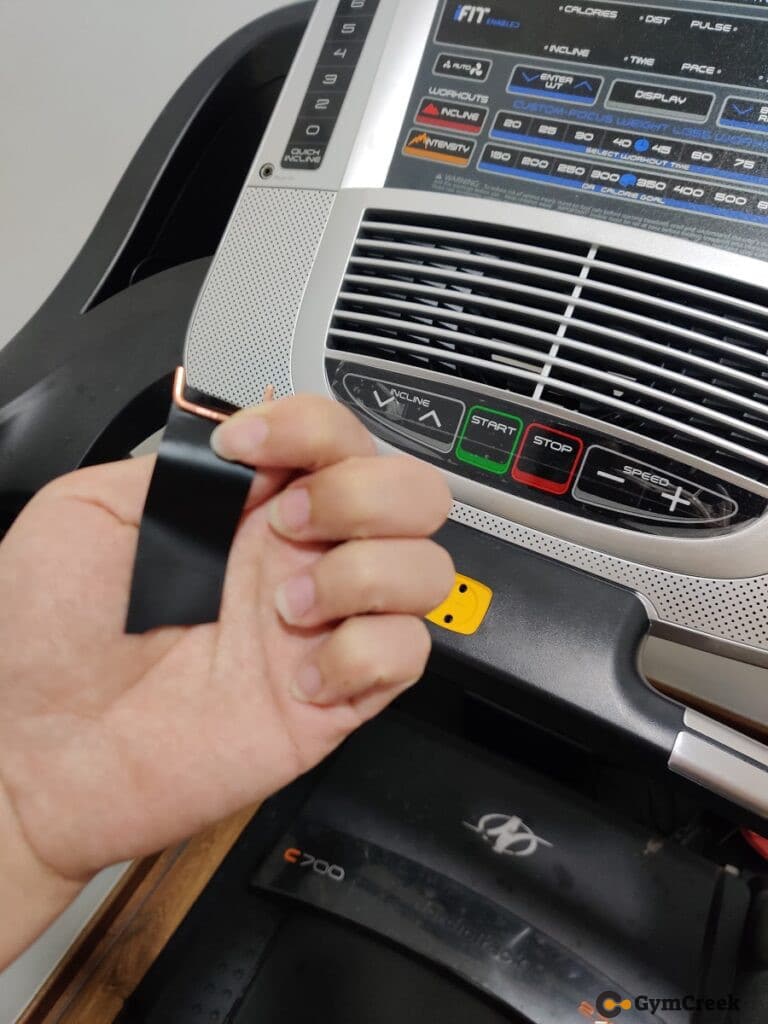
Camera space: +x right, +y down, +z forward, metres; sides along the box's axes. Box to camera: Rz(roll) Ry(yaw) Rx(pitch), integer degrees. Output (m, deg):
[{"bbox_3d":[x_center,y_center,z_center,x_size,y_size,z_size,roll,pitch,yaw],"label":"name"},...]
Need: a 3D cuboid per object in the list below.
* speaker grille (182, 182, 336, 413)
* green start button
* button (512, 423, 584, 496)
[{"bbox_3d":[-0.069,-0.122,0.468,0.087,0.010,0.147,22,91,21],"label":"speaker grille"},{"bbox_3d":[0.053,-0.037,0.402,0.029,0.029,0.005,22,5,21],"label":"green start button"},{"bbox_3d":[0.080,-0.026,0.391,0.030,0.029,0.005,22,5,21],"label":"button"}]

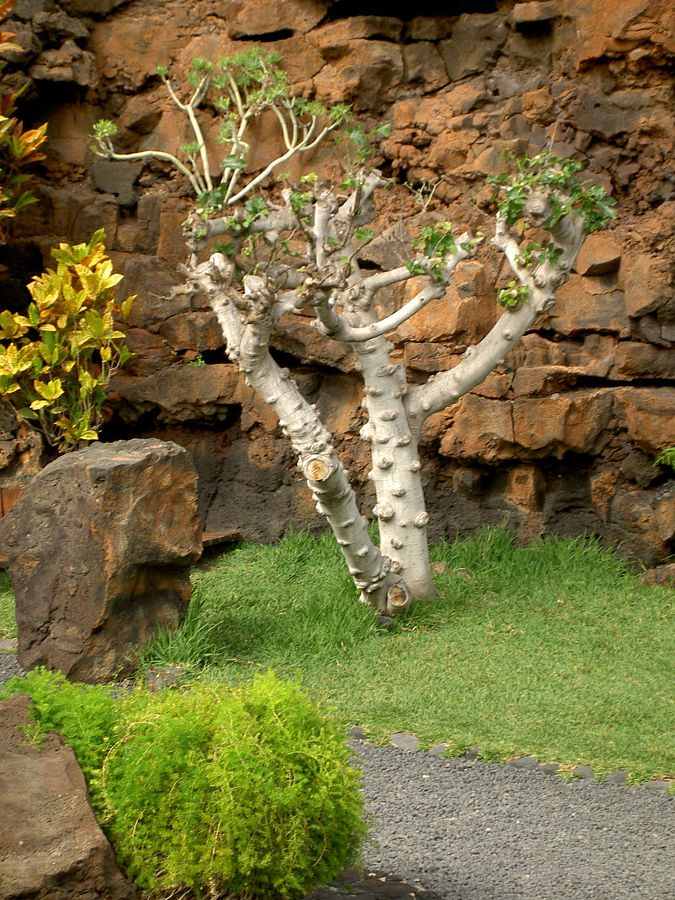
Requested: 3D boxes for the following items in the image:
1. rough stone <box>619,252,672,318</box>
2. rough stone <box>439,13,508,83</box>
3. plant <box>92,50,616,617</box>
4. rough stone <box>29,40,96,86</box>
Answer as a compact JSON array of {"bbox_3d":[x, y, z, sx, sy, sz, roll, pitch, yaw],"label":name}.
[{"bbox_3d":[1.463,-0.782,12.600,0.257,0.314,0.230,0,5,0],"label":"rough stone"},{"bbox_3d":[0.667,-1.973,13.000,0.343,0.343,0.260,0,5,0],"label":"rough stone"},{"bbox_3d":[0.071,-0.488,11.100,2.193,2.369,1.600,0,5,0],"label":"plant"},{"bbox_3d":[-1.348,-1.895,13.000,0.333,0.225,0.240,0,5,0],"label":"rough stone"}]

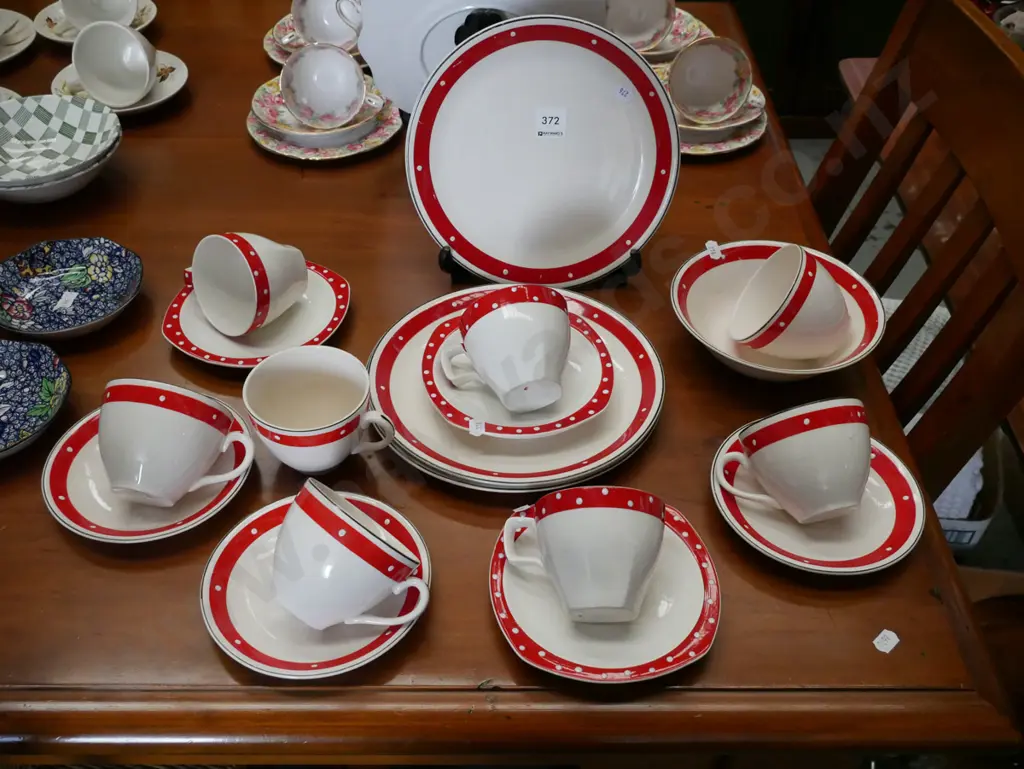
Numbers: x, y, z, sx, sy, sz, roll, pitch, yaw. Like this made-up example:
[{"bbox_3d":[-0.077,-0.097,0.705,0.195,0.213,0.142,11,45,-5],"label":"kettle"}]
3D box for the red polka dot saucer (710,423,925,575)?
[{"bbox_3d":[0.214,0.081,0.711,0.146,0.020,0.146,1,43,-1],"label":"red polka dot saucer"}]

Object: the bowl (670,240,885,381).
[{"bbox_3d":[0.222,-0.052,0.856,0.176,0.048,0.176,0,43,0],"label":"bowl"}]

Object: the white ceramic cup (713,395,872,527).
[{"bbox_3d":[0.199,0.060,0.697,0.108,0.087,0.068,-13,70,4],"label":"white ceramic cup"}]

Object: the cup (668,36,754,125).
[{"bbox_3d":[0.199,-0.326,1.083,0.105,0.087,0.063,-26,22,9],"label":"cup"}]

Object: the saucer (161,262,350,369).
[{"bbox_3d":[-0.226,-0.061,0.906,0.156,0.022,0.156,15,45,14],"label":"saucer"}]

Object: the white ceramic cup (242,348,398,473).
[{"bbox_3d":[-0.137,0.030,0.745,0.110,0.071,0.089,13,44,13],"label":"white ceramic cup"}]

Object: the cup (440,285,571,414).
[{"bbox_3d":[0.000,-0.019,0.771,0.104,0.086,0.071,-14,62,2],"label":"cup"}]

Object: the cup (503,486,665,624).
[{"bbox_3d":[0.049,0.117,0.670,0.111,0.090,0.072,1,64,0],"label":"cup"}]

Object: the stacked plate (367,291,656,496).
[{"bbox_3d":[0.003,0.003,0.806,0.230,0.031,0.230,0,43,0],"label":"stacked plate"}]

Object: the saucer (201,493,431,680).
[{"bbox_3d":[-0.129,0.134,0.671,0.150,0.021,0.150,0,43,0],"label":"saucer"}]

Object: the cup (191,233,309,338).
[{"bbox_3d":[-0.219,-0.089,0.841,0.108,0.083,0.068,8,21,38],"label":"cup"}]

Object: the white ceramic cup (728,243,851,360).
[{"bbox_3d":[0.227,-0.058,0.806,0.068,0.088,0.109,31,13,-11],"label":"white ceramic cup"}]

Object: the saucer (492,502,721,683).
[{"bbox_3d":[0.063,0.142,0.696,0.156,0.022,0.156,-1,43,-2],"label":"saucer"}]

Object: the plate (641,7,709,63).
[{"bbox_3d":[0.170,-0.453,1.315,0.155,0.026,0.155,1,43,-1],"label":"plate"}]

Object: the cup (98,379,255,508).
[{"bbox_3d":[-0.247,0.050,0.737,0.118,0.093,0.073,8,68,7],"label":"cup"}]

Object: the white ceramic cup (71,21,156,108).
[{"bbox_3d":[-0.432,-0.354,1.108,0.108,0.089,0.058,-8,24,19],"label":"white ceramic cup"}]

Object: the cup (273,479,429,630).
[{"bbox_3d":[-0.109,0.122,0.645,0.107,0.089,0.071,36,74,1],"label":"cup"}]

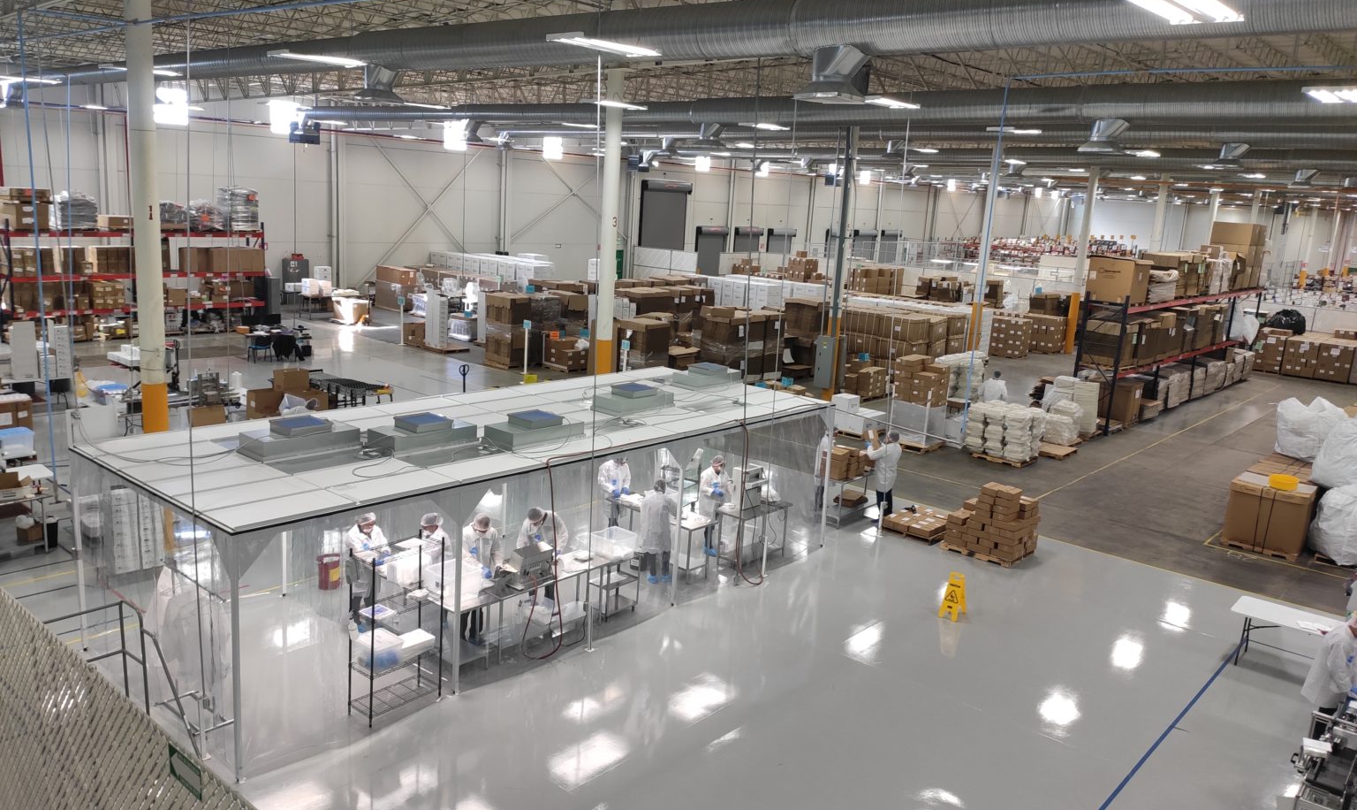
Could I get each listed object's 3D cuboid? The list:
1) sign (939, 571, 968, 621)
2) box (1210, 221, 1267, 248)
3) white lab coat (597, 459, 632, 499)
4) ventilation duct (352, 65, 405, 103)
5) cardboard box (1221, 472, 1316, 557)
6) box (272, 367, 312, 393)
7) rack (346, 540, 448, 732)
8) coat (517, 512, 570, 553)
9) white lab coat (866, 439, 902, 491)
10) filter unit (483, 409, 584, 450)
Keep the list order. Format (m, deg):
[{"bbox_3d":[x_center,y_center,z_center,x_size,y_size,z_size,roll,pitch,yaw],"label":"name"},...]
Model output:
[{"bbox_3d":[3.921,2.691,14.399,0.285,0.635,0.360,14,16,39],"label":"sign"},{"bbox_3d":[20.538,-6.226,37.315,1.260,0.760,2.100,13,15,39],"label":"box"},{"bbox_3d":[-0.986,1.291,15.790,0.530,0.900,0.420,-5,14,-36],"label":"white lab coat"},{"bbox_3d":[-5.272,-5.623,17.847,0.760,0.620,0.680,14,16,39],"label":"ventilation duct"},{"bbox_3d":[10.645,1.926,18.330,1.200,1.040,1.020,13,15,39],"label":"cardboard box"},{"bbox_3d":[-8.578,-0.556,22.545,0.600,0.430,0.470,-7,16,-41],"label":"box"},{"bbox_3d":[-2.970,2.339,10.801,0.380,1.840,0.910,13,15,39],"label":"rack"},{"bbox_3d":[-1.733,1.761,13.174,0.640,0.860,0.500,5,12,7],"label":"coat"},{"bbox_3d":[3.744,1.097,18.453,0.520,0.980,0.520,15,16,42],"label":"white lab coat"},{"bbox_3d":[-1.794,0.279,12.678,0.570,0.310,1.180,13,15,39],"label":"filter unit"}]

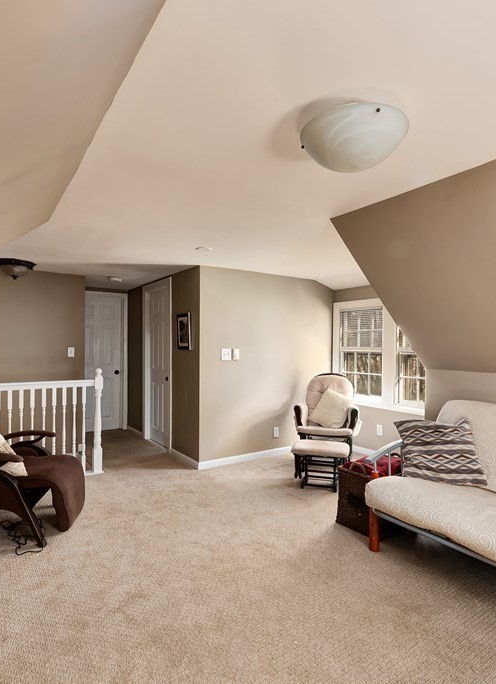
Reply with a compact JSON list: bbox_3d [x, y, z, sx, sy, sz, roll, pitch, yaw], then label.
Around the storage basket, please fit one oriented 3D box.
[{"bbox_3d":[0.969,1.107,2.901,0.480,0.430,0.380,0,0,-33],"label":"storage basket"}]

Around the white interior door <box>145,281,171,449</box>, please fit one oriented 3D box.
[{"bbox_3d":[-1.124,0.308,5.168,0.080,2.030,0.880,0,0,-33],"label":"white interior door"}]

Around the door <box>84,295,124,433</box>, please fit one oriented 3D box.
[{"bbox_3d":[-2.262,0.327,5.979,0.760,2.040,0.080,0,0,-33],"label":"door"}]

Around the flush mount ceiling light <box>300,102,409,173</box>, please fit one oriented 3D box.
[{"bbox_3d":[0.385,-0.727,1.470,0.375,0.150,0.375,0,0,0],"label":"flush mount ceiling light"}]

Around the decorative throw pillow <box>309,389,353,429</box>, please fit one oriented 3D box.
[{"bbox_3d":[0.890,0.710,4.220,0.360,0.390,0.140,26,-11,23],"label":"decorative throw pillow"}]

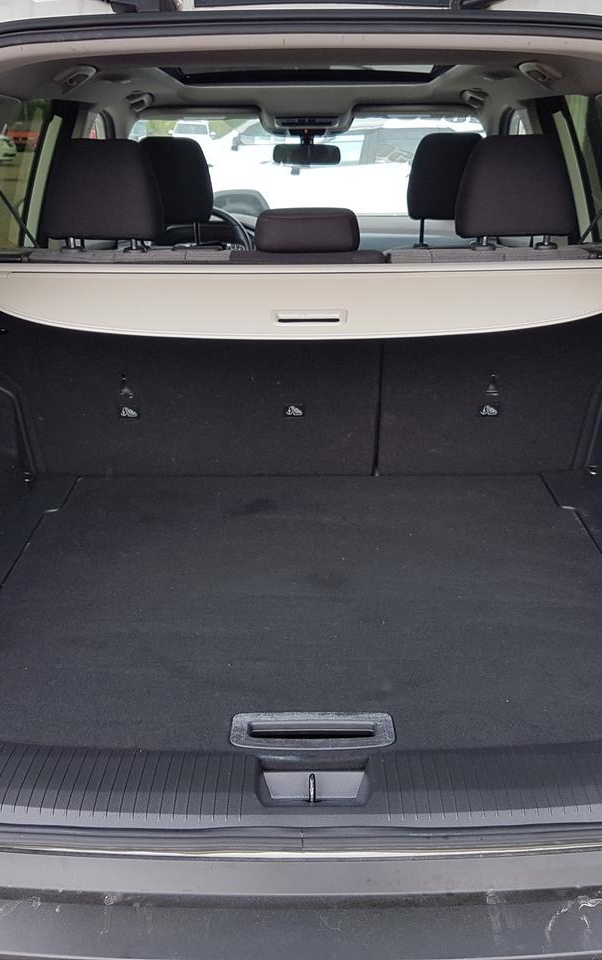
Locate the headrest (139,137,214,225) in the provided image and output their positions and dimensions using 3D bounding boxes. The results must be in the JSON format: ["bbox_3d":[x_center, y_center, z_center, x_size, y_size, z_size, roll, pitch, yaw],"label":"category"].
[{"bbox_3d":[-0.356,-0.810,2.600,0.250,0.225,0.130,0,21,0],"label":"headrest"}]

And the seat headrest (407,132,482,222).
[{"bbox_3d":[0.406,-0.817,2.600,0.250,0.225,0.130,0,21,0],"label":"seat headrest"}]

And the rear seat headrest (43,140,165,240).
[{"bbox_3d":[-0.382,-0.571,1.890,0.240,0.195,0.130,0,21,0],"label":"rear seat headrest"}]

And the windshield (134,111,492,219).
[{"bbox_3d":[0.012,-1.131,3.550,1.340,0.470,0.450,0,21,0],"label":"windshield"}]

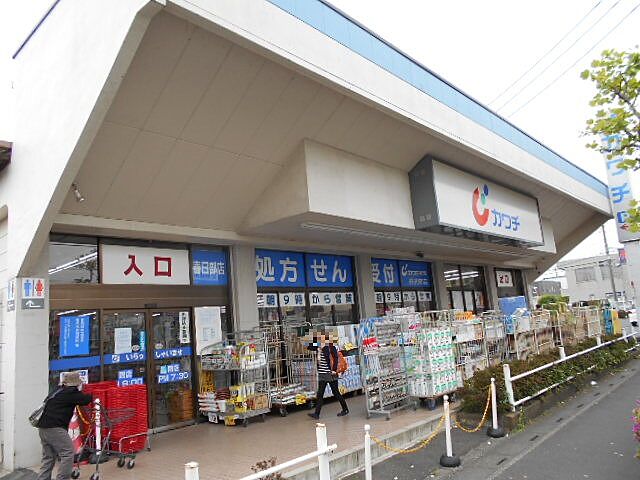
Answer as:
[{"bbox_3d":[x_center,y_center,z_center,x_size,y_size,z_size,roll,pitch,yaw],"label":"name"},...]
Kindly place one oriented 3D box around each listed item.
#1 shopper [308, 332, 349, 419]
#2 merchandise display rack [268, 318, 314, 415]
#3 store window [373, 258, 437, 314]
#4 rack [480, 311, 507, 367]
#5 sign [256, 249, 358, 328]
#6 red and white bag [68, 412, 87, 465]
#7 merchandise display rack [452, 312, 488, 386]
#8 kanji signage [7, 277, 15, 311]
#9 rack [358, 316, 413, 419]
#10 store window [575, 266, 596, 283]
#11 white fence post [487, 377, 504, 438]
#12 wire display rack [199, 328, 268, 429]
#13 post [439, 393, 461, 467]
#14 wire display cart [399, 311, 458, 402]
[{"bbox_3d":[0.100,2.470,8.876,0.600,1.500,0.480,0,-11,-26],"label":"shopper"},{"bbox_3d":[-0.695,2.612,9.886,0.660,1.720,1.000,-14,-14,41],"label":"merchandise display rack"},{"bbox_3d":[2.584,1.412,14.790,0.080,1.590,3.700,-14,-13,41],"label":"store window"},{"bbox_3d":[3.638,2.356,10.693,0.620,1.530,1.150,-14,-13,41],"label":"rack"},{"bbox_3d":[-0.179,1.267,12.653,0.100,1.850,3.830,-14,-14,41],"label":"sign"},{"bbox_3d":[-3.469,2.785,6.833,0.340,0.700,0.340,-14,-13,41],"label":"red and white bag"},{"bbox_3d":[2.867,2.383,9.914,0.620,1.550,1.200,-14,-14,41],"label":"merchandise display rack"},{"bbox_3d":[-4.477,0.807,6.960,0.310,0.445,0.020,-14,-13,41],"label":"kanji signage"},{"bbox_3d":[1.158,2.099,8.040,0.400,1.550,0.940,-14,-13,41],"label":"rack"},{"bbox_3d":[26.802,3.498,48.461,1.800,1.350,0.120,-14,-13,41],"label":"store window"},{"bbox_3d":[2.593,2.508,7.235,0.260,0.820,0.260,-14,-14,41],"label":"white fence post"},{"bbox_3d":[-1.593,2.495,8.796,1.270,1.520,0.600,-14,-13,41],"label":"wire display rack"},{"bbox_3d":[1.579,2.328,5.939,0.240,0.798,0.240,-2,-10,0],"label":"post"},{"bbox_3d":[2.013,2.209,8.980,0.650,1.710,0.990,-14,-14,41],"label":"wire display cart"}]

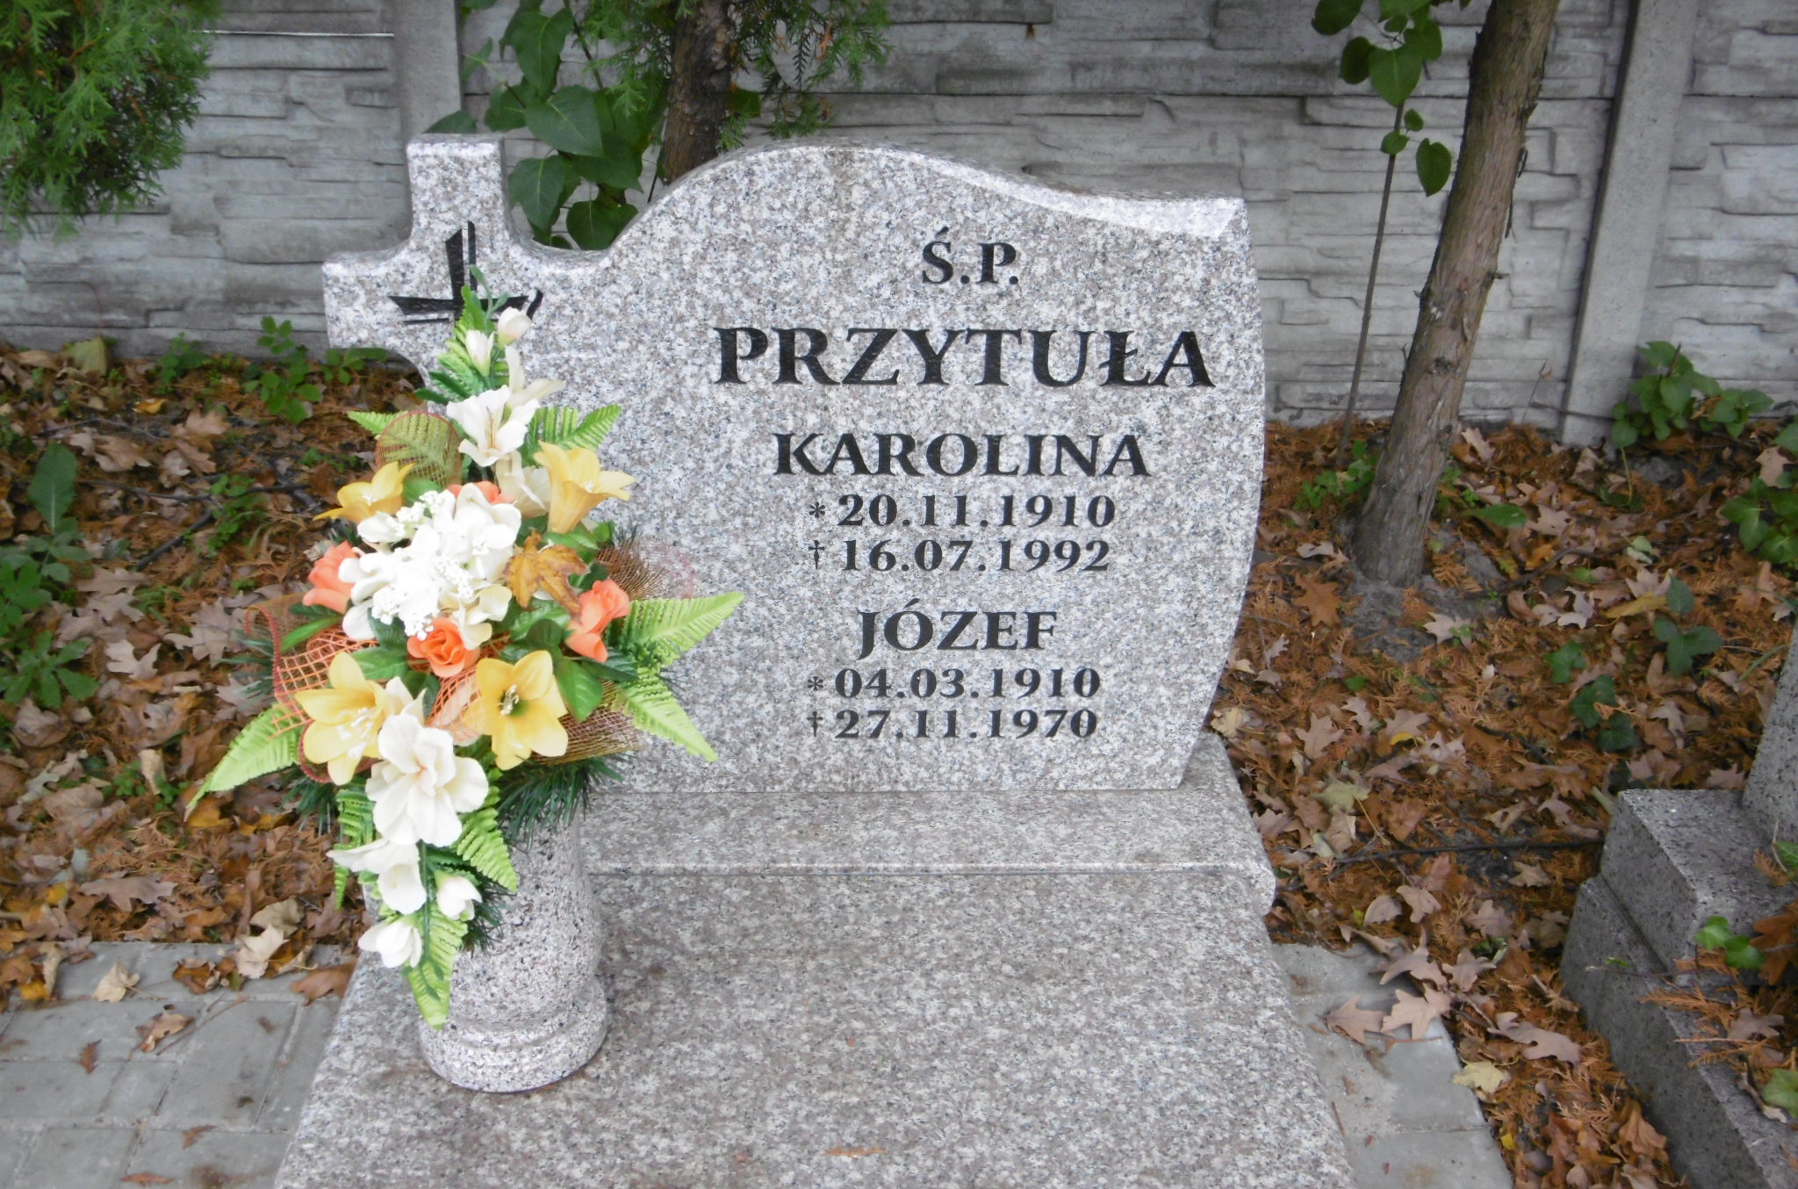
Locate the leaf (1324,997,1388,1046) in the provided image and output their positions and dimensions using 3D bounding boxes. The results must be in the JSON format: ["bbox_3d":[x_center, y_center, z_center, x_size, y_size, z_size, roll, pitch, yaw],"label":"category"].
[{"bbox_3d":[0.475,0.439,2.034,0.074,0.018,0.080,0,25,-3],"label":"leaf"}]

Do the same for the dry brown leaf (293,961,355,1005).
[{"bbox_3d":[-0.605,0.419,2.127,0.095,0.025,0.070,0,27,-2],"label":"dry brown leaf"}]

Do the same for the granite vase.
[{"bbox_3d":[-0.326,0.251,1.628,0.160,0.270,0.160,0,27,-2],"label":"granite vase"}]

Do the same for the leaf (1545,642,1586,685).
[{"bbox_3d":[0.908,0.094,2.686,0.055,0.030,0.068,0,25,-3],"label":"leaf"}]

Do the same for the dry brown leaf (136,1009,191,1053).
[{"bbox_3d":[-0.766,0.454,2.056,0.045,0.020,0.065,15,30,25],"label":"dry brown leaf"}]

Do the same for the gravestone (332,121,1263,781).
[{"bbox_3d":[-0.085,-0.105,1.781,0.812,0.612,0.064,0,25,-3],"label":"gravestone"}]

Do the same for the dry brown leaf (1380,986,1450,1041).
[{"bbox_3d":[0.533,0.432,2.040,0.085,0.022,0.090,0,25,-3],"label":"dry brown leaf"}]

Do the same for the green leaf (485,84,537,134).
[{"bbox_3d":[-0.529,-0.672,2.716,0.082,0.070,0.050,0,27,-2],"label":"green leaf"}]

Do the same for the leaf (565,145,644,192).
[{"bbox_3d":[-0.388,-0.560,2.600,0.100,0.070,0.060,0,25,-3],"label":"leaf"}]

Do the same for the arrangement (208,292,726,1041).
[{"bbox_3d":[-0.319,0.059,1.466,0.400,0.560,0.300,3,27,3],"label":"arrangement"}]

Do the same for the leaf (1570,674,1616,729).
[{"bbox_3d":[0.902,0.139,2.564,0.062,0.035,0.075,0,25,-3],"label":"leaf"}]

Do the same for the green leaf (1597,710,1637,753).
[{"bbox_3d":[0.957,0.184,2.628,0.054,0.028,0.060,0,27,-2],"label":"green leaf"}]

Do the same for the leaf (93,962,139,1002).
[{"bbox_3d":[-0.843,0.418,2.124,0.045,0.020,0.060,3,27,4],"label":"leaf"}]

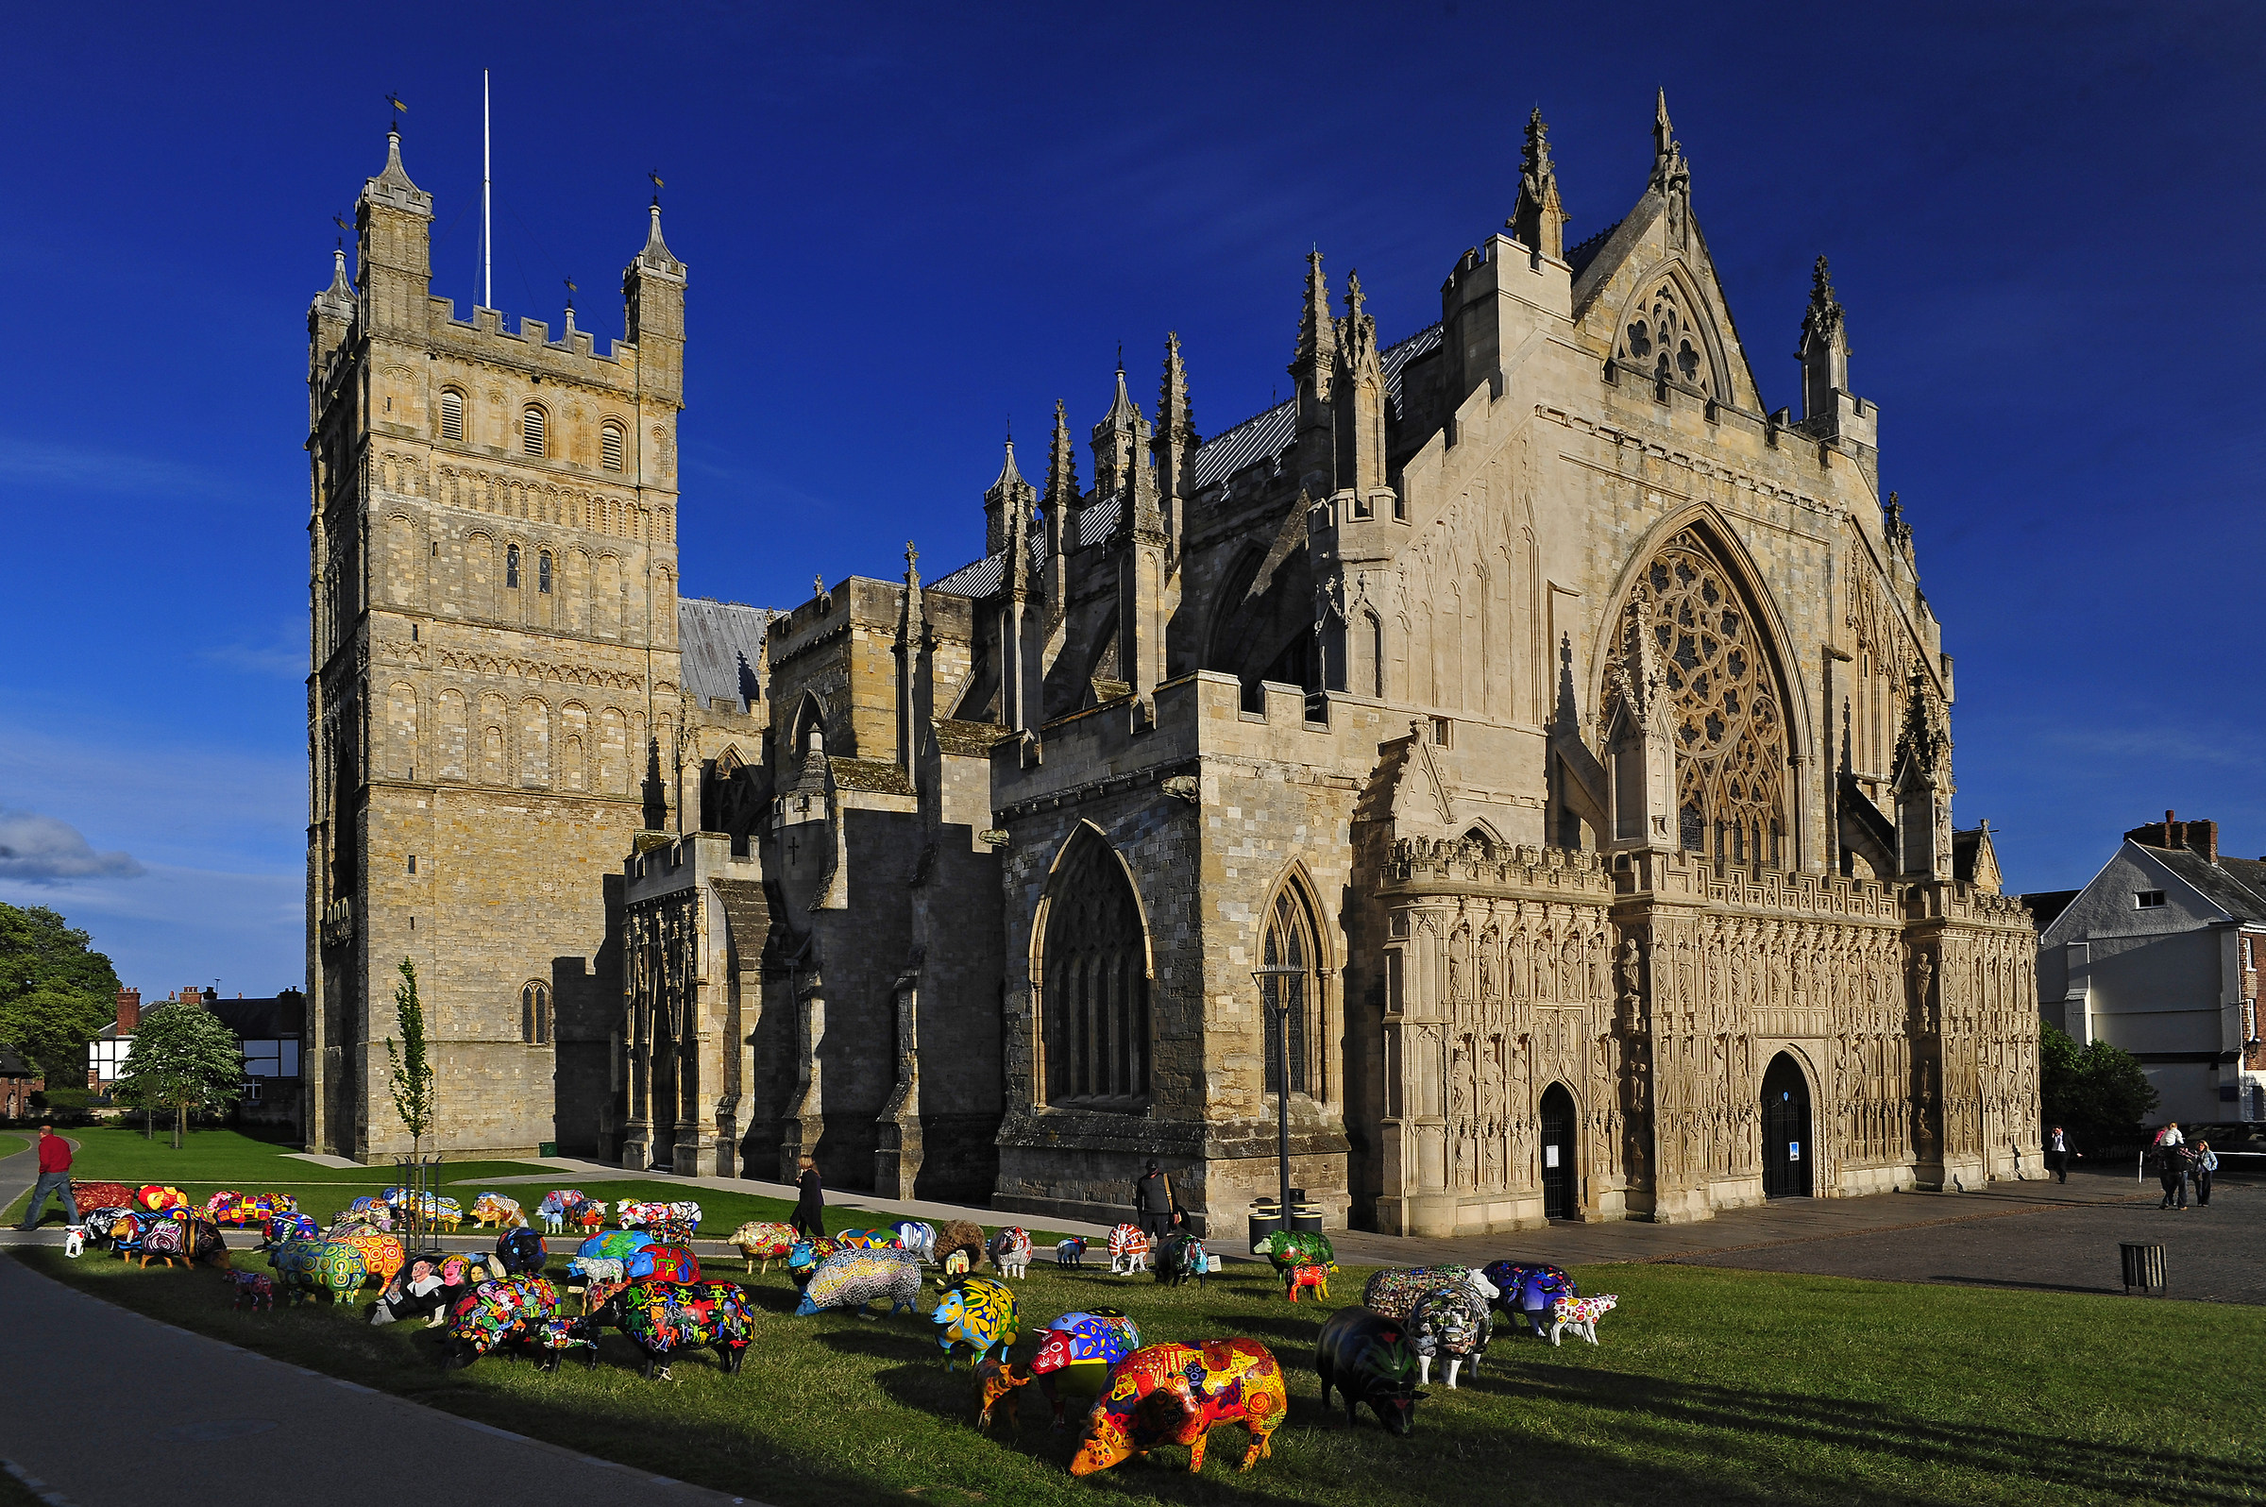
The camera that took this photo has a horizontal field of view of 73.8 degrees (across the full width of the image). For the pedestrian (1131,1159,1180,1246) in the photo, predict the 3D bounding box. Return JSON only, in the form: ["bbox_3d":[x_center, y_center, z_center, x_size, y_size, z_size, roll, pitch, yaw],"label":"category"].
[{"bbox_3d":[0.422,7.806,25.700,0.720,1.770,0.420,-1,-12,-3],"label":"pedestrian"}]

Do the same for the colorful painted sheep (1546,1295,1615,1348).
[{"bbox_3d":[4.068,5.104,13.600,0.650,0.480,0.230,0,-12,-6],"label":"colorful painted sheep"}]

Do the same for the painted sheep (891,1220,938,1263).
[{"bbox_3d":[-3.184,7.082,21.800,0.980,0.620,0.460,5,-9,-38],"label":"painted sheep"}]

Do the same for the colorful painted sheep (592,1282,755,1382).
[{"bbox_3d":[-3.714,4.650,12.200,1.250,0.770,0.520,2,-9,-11],"label":"colorful painted sheep"}]

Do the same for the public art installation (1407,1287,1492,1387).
[{"bbox_3d":[2.436,4.462,11.600,0.500,0.740,1.100,-5,-12,19],"label":"public art installation"}]

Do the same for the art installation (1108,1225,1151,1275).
[{"bbox_3d":[-0.036,6.678,20.300,0.460,0.630,0.920,-4,-8,30],"label":"art installation"}]

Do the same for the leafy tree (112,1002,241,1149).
[{"bbox_3d":[-50.581,17.028,80.000,6.400,7.800,6.400,4,-8,-30],"label":"leafy tree"}]

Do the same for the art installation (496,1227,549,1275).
[{"bbox_3d":[-8.430,6.891,20.800,0.580,0.750,1.100,3,-10,-20],"label":"art installation"}]

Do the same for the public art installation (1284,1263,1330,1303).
[{"bbox_3d":[2.143,6.301,18.000,0.640,0.480,0.220,2,-12,-17],"label":"public art installation"}]

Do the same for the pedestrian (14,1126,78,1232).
[{"bbox_3d":[-18.207,7.136,25.300,0.800,1.740,0.520,-1,-9,7],"label":"pedestrian"}]

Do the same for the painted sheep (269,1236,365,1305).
[{"bbox_3d":[-8.652,5.498,16.000,1.040,0.680,0.460,1,-7,-8],"label":"painted sheep"}]

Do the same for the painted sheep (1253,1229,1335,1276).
[{"bbox_3d":[2.060,6.405,19.300,1.040,0.650,0.460,1,-7,-6],"label":"painted sheep"}]

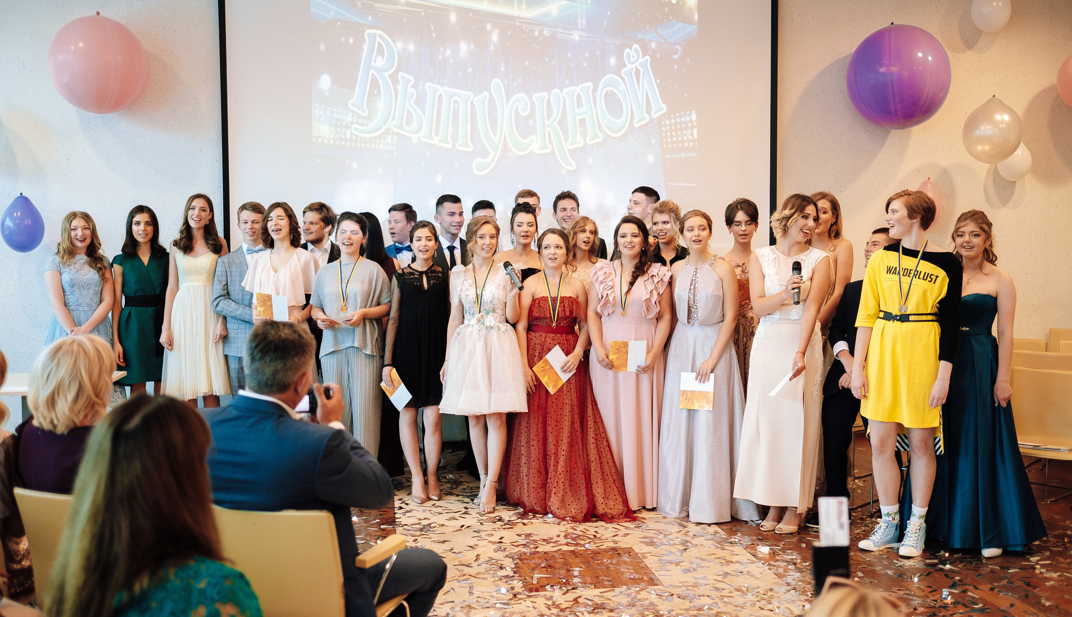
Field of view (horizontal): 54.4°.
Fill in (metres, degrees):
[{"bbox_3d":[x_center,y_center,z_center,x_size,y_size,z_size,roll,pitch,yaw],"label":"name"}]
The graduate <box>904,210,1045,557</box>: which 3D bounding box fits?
[{"bbox_3d":[2.211,0.346,5.285,0.660,1.683,0.540,1,4,19],"label":"graduate"}]

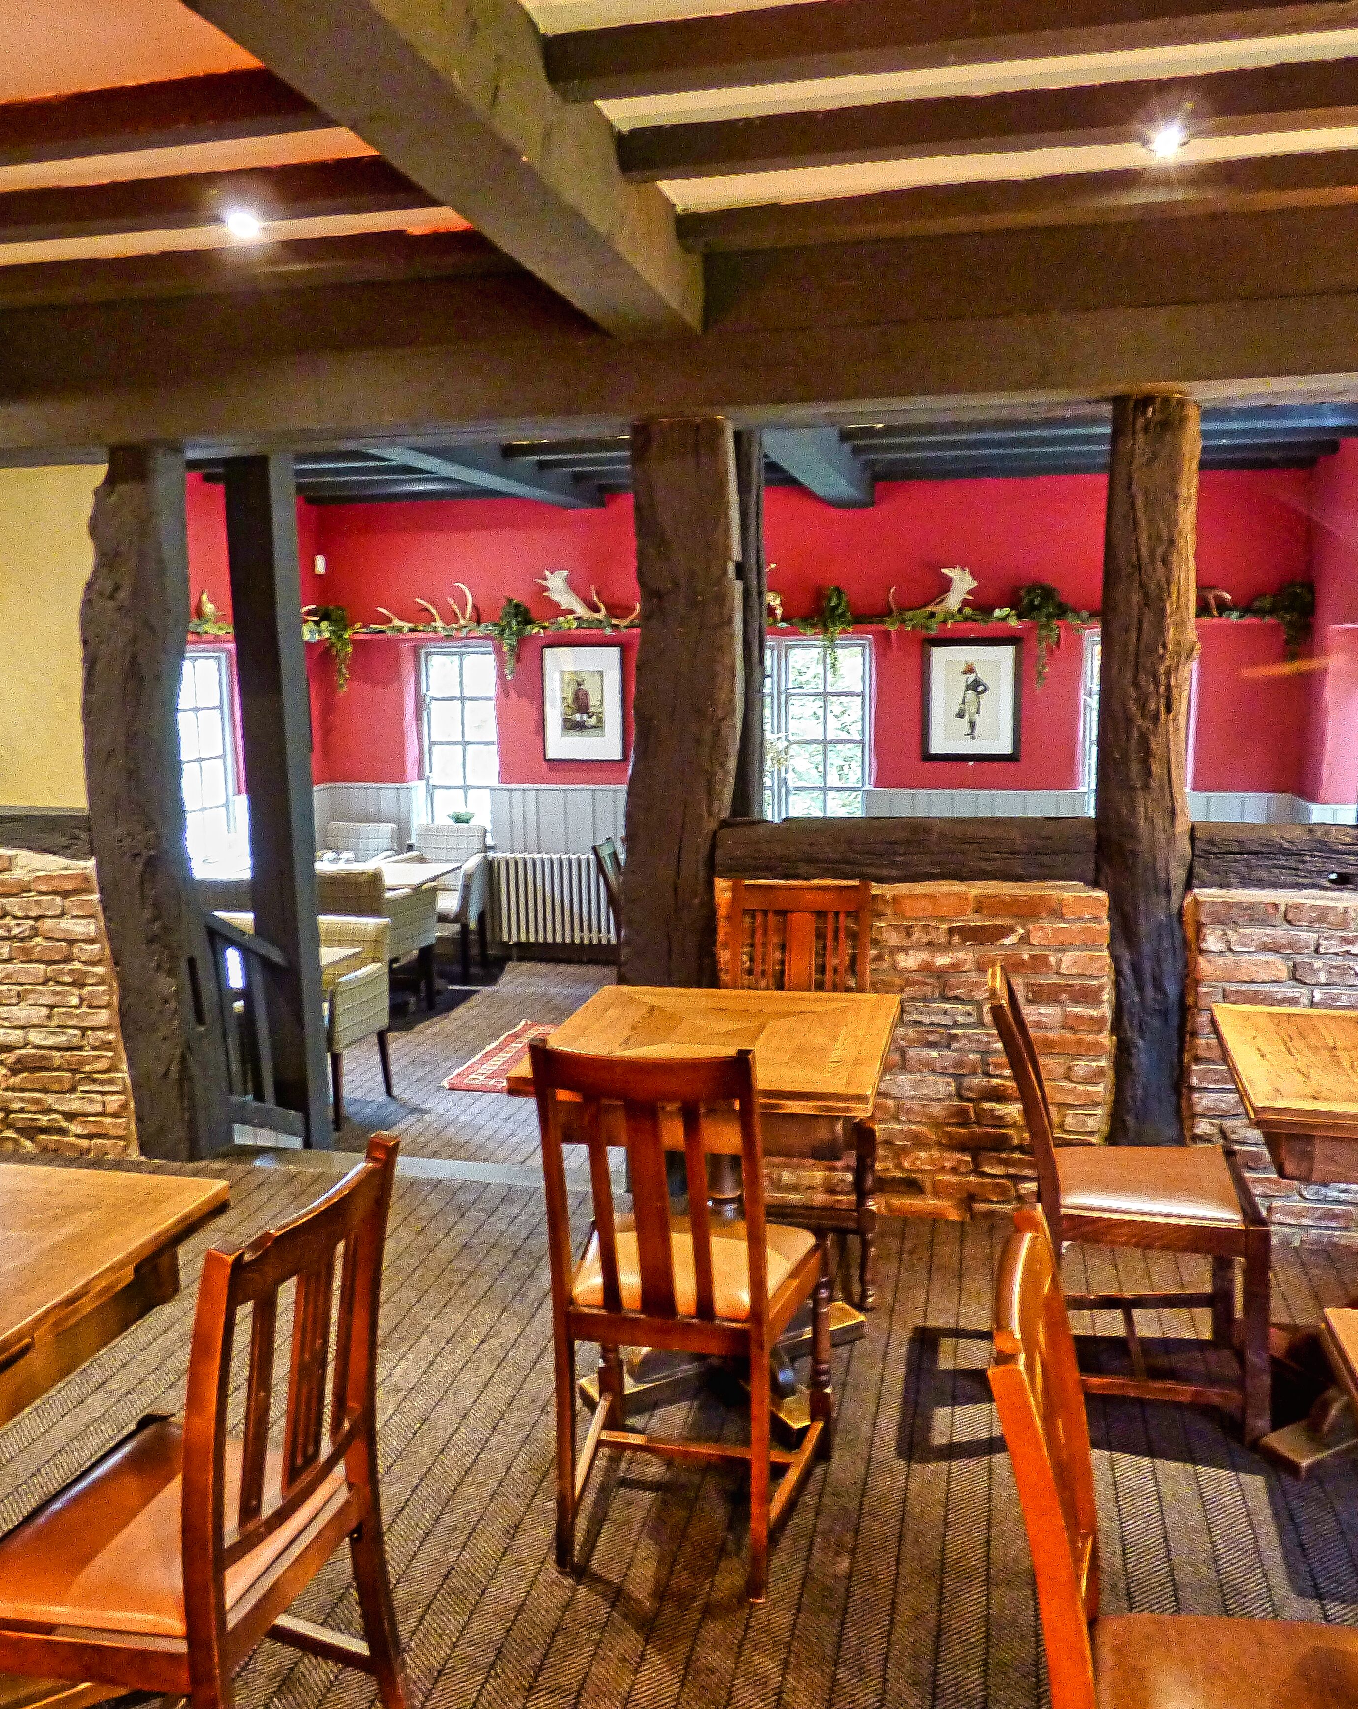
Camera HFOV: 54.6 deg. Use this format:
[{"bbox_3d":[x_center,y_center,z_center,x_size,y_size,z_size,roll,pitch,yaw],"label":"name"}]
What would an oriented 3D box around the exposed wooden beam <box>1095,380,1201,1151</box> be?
[{"bbox_3d":[1.240,-0.070,3.508,0.240,2.189,0.208,1,9,12],"label":"exposed wooden beam"}]

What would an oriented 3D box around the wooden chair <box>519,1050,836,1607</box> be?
[{"bbox_3d":[0.031,0.761,2.379,0.473,0.985,0.522,1,9,14],"label":"wooden chair"}]

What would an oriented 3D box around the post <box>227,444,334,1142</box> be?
[{"bbox_3d":[-1.280,-0.152,4.241,0.152,2.208,0.136,1,9,12],"label":"post"}]

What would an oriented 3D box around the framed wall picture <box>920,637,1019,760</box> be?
[{"bbox_3d":[1.716,-0.908,7.728,0.563,0.717,0.032,1,9,13],"label":"framed wall picture"}]

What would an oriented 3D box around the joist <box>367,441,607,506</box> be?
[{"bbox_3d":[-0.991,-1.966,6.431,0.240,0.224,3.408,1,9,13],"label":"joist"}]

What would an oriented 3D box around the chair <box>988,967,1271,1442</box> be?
[{"bbox_3d":[0.940,0.709,2.816,0.552,0.880,0.424,1,9,13],"label":"chair"}]

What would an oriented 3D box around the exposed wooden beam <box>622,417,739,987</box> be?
[{"bbox_3d":[0.009,-0.089,3.763,0.304,2.189,0.208,1,9,12],"label":"exposed wooden beam"}]

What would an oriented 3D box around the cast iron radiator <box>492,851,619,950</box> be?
[{"bbox_3d":[-0.732,0.284,8.344,0.867,0.621,0.148,1,9,12],"label":"cast iron radiator"}]

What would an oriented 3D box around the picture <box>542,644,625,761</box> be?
[{"bbox_3d":[-0.603,-0.937,8.186,0.527,0.709,0.030,1,9,12],"label":"picture"}]

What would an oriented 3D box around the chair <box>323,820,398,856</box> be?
[{"bbox_3d":[-2.043,0.309,8.239,0.502,0.906,0.552,1,9,12],"label":"chair"}]

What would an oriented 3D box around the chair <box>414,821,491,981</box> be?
[{"bbox_3d":[-1.445,0.321,8.114,0.502,0.906,0.552,1,9,12],"label":"chair"}]

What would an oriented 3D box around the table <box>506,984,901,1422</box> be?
[{"bbox_3d":[0.094,0.768,2.917,0.723,0.760,0.698,1,9,13],"label":"table"}]

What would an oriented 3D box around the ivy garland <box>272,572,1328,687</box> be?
[{"bbox_3d":[0.502,-1.290,7.790,6.008,0.690,0.246,1,9,12],"label":"ivy garland"}]

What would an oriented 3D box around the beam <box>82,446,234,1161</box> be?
[{"bbox_3d":[-1.625,-0.111,4.083,0.307,2.189,0.192,1,9,12],"label":"beam"}]

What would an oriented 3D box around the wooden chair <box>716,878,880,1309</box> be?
[{"bbox_3d":[0.296,0.581,3.380,0.440,0.976,0.512,1,9,13],"label":"wooden chair"}]

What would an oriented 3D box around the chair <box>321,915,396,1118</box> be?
[{"bbox_3d":[-1.605,0.732,5.808,0.512,0.837,0.552,2,10,17],"label":"chair"}]

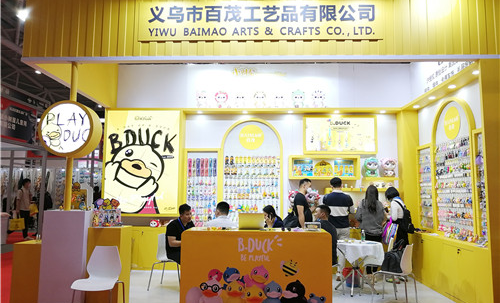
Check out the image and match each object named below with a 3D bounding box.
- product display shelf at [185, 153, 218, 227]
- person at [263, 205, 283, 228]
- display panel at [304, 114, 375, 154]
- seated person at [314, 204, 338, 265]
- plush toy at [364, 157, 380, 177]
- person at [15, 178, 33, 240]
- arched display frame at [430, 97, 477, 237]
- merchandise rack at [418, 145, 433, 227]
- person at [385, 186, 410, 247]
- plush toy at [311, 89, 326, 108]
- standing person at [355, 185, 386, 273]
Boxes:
[{"bbox_3d":[-0.980,0.716,7.837,0.700,1.540,0.100,0,-6,2],"label":"product display shelf"},{"bbox_3d":[0.288,1.491,6.168,0.750,1.260,0.480,4,-7,-28],"label":"person"},{"bbox_3d":[1.777,-0.319,7.651,1.440,0.760,0.110,0,-6,2],"label":"display panel"},{"bbox_3d":[0.903,1.433,5.684,0.800,1.280,0.500,-2,-7,19],"label":"seated person"},{"bbox_3d":[2.302,0.302,7.371,0.270,0.380,0.240,0,-6,5],"label":"plush toy"},{"bbox_3d":[-6.881,1.800,11.943,0.450,1.820,0.500,-1,-7,14],"label":"person"},{"bbox_3d":[3.109,0.236,5.977,0.100,2.100,1.260,0,-6,2],"label":"arched display frame"},{"bbox_3d":[3.116,0.638,6.878,0.120,1.510,0.640,0,-6,2],"label":"merchandise rack"},{"bbox_3d":[2.453,1.384,6.558,0.420,1.590,0.440,-4,-7,32],"label":"person"},{"bbox_3d":[1.379,-1.053,7.853,0.300,0.400,0.200,0,-6,2],"label":"plush toy"},{"bbox_3d":[2.047,1.386,6.647,0.530,1.630,0.360,0,-6,5],"label":"standing person"}]

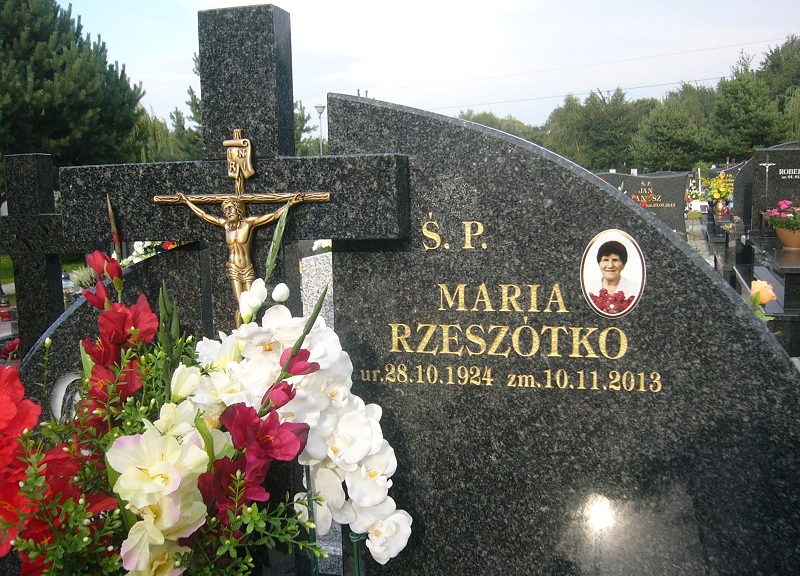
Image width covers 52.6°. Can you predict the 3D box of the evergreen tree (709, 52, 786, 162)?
[{"bbox_3d":[18.870,-8.573,44.118,4.800,8.228,4.800,1,7,19],"label":"evergreen tree"}]

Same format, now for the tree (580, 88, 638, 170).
[{"bbox_3d":[12.517,-8.304,48.133,3.700,7.052,3.700,1,7,19],"label":"tree"}]

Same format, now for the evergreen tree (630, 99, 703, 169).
[{"bbox_3d":[14.574,-7.276,44.123,4.200,5.836,4.200,1,7,19],"label":"evergreen tree"}]

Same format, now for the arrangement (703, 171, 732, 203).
[{"bbox_3d":[4.068,-1.292,10.300,0.420,0.405,0.360,1,7,19],"label":"arrangement"}]

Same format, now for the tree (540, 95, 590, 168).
[{"bbox_3d":[10.195,-8.455,50.140,3.600,6.996,3.600,1,7,19],"label":"tree"}]

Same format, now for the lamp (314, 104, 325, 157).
[{"bbox_3d":[-3.437,-5.431,35.129,0.470,5.014,0.470,1,7,19],"label":"lamp"}]

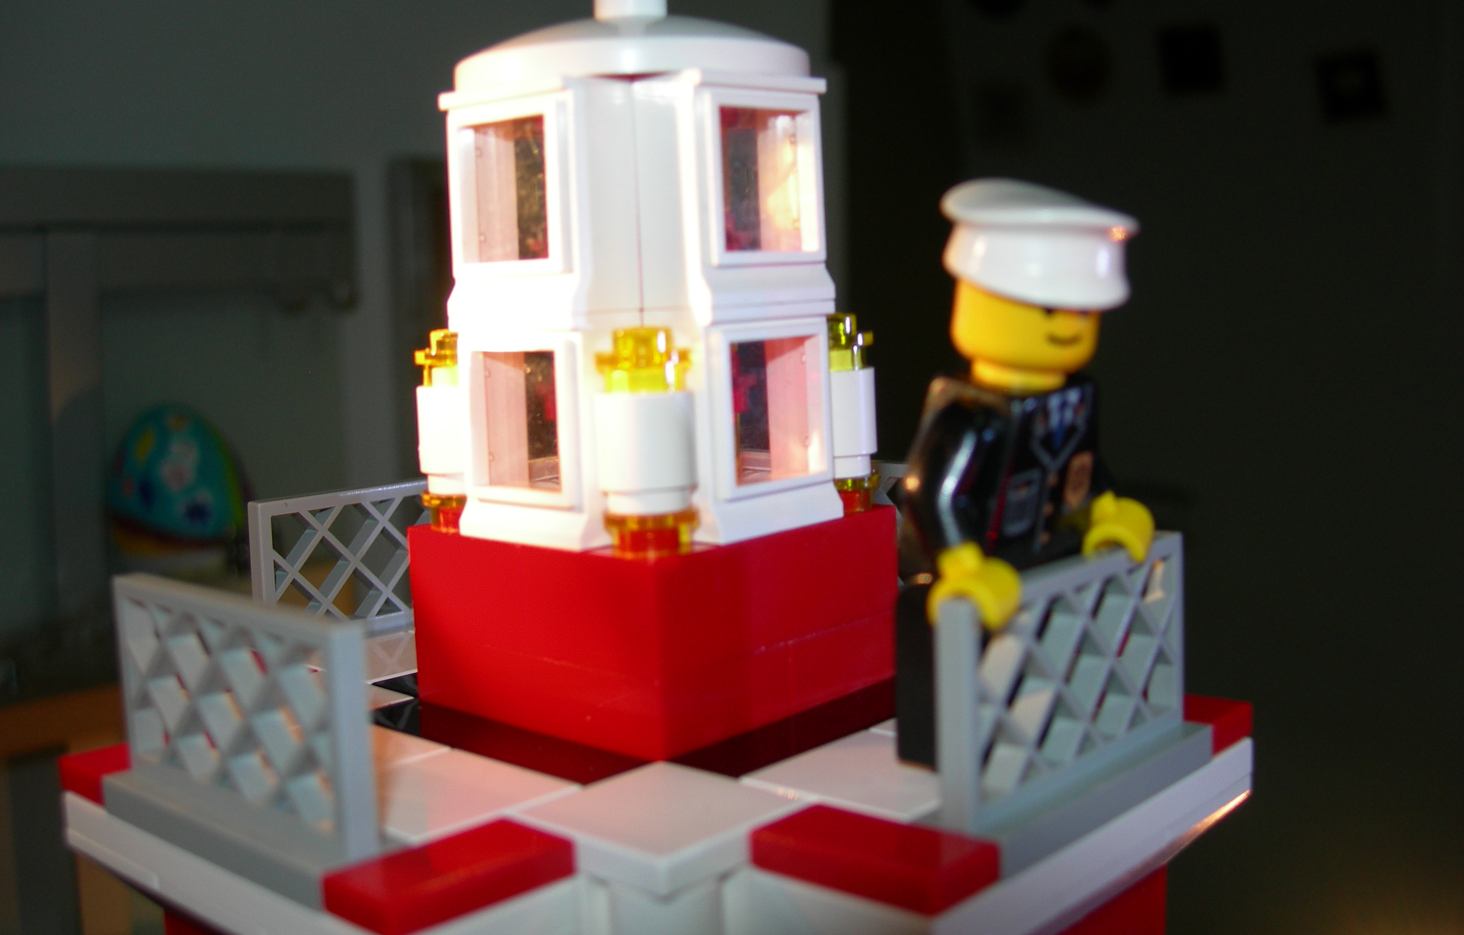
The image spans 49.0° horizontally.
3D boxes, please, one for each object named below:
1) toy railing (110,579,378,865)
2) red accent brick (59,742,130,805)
[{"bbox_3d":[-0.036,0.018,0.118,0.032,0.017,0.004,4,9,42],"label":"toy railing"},{"bbox_3d":[-0.047,0.025,0.136,0.008,0.003,0.016,4,9,42],"label":"red accent brick"}]

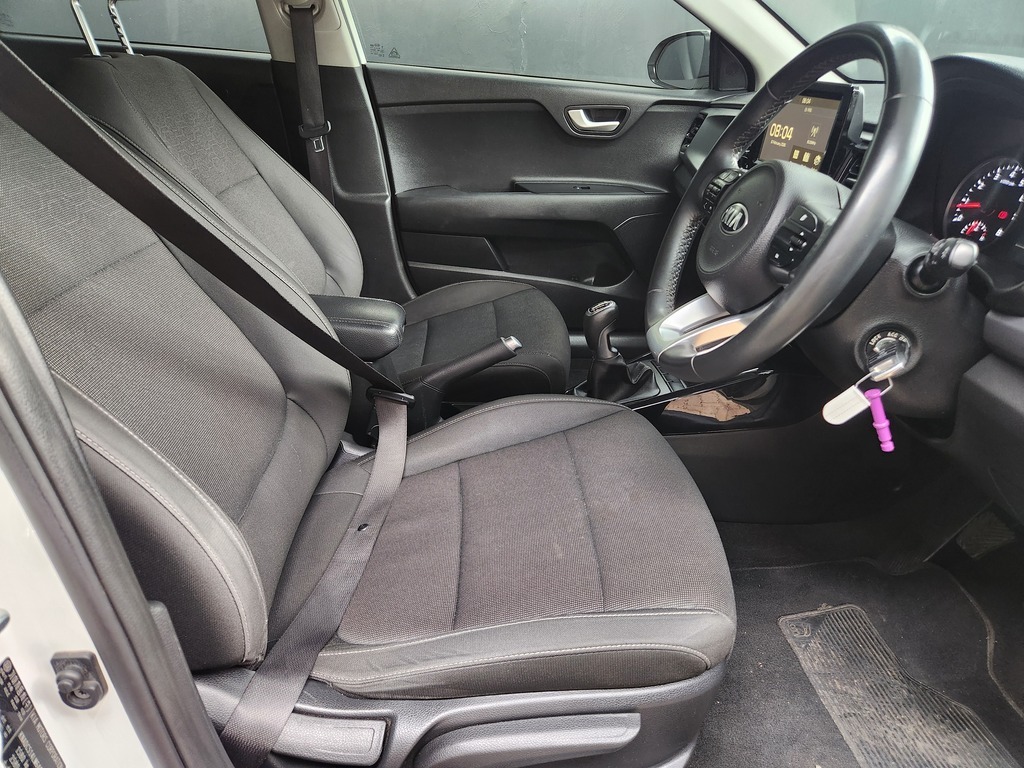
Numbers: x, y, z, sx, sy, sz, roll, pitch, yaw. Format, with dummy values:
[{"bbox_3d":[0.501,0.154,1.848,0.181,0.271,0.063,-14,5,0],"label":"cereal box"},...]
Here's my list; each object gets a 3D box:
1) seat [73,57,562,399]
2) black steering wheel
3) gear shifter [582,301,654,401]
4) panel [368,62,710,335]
[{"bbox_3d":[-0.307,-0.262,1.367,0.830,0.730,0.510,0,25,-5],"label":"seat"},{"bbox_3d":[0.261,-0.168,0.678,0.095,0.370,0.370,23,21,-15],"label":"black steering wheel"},{"bbox_3d":[0.177,-0.054,1.105,0.120,0.165,0.095,0,25,-5],"label":"gear shifter"},{"bbox_3d":[0.121,-0.411,1.643,0.880,0.600,0.130,0,25,-5],"label":"panel"}]

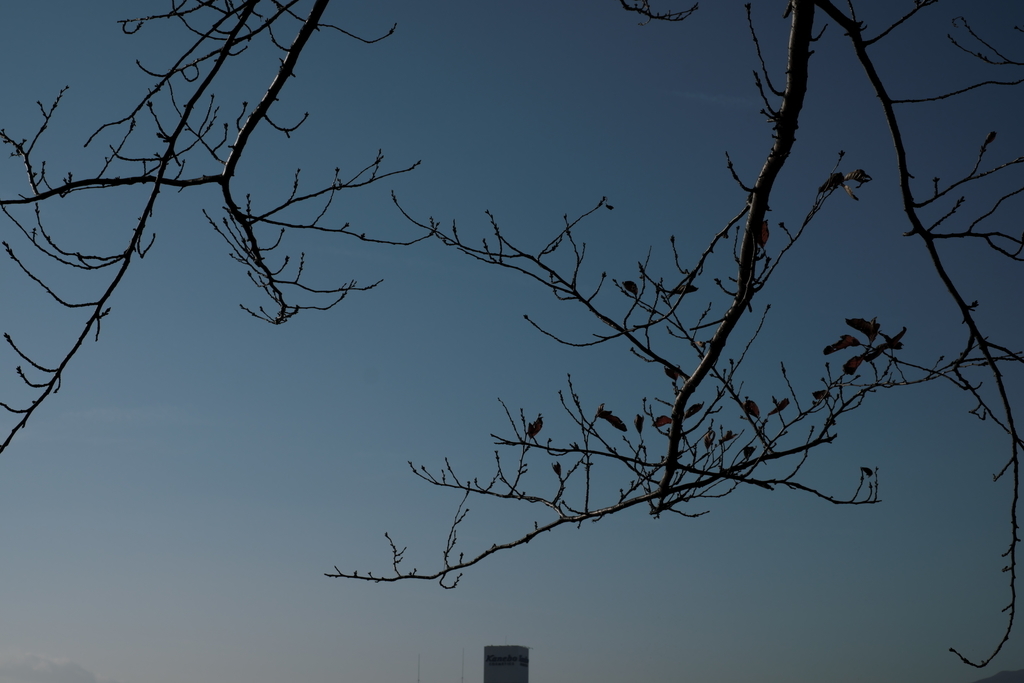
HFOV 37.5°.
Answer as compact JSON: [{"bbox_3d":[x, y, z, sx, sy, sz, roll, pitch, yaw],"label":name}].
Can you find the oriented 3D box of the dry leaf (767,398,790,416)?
[{"bbox_3d":[0.566,0.140,3.200,0.056,0.017,0.027,-36,-8,7],"label":"dry leaf"}]

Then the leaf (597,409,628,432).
[{"bbox_3d":[0.213,0.168,3.200,0.076,0.019,0.027,29,-1,5],"label":"leaf"}]

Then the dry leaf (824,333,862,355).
[{"bbox_3d":[0.658,0.006,3.000,0.077,0.020,0.027,-13,-3,12],"label":"dry leaf"}]

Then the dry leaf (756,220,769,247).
[{"bbox_3d":[0.531,-0.229,3.200,0.025,0.058,0.020,5,5,9],"label":"dry leaf"}]

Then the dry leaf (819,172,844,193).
[{"bbox_3d":[0.678,-0.338,3.200,0.061,0.017,0.027,-35,-2,13],"label":"dry leaf"}]

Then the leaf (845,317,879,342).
[{"bbox_3d":[0.695,-0.024,3.000,0.034,0.070,0.020,-43,-8,10],"label":"leaf"}]

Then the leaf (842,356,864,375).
[{"bbox_3d":[0.679,0.048,3.000,0.049,0.026,0.020,-46,-10,8],"label":"leaf"}]

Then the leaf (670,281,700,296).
[{"bbox_3d":[0.366,-0.113,3.200,0.062,0.017,0.027,-6,1,7],"label":"leaf"}]

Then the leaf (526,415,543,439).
[{"bbox_3d":[0.048,0.180,3.200,0.025,0.054,0.020,22,-3,2],"label":"leaf"}]

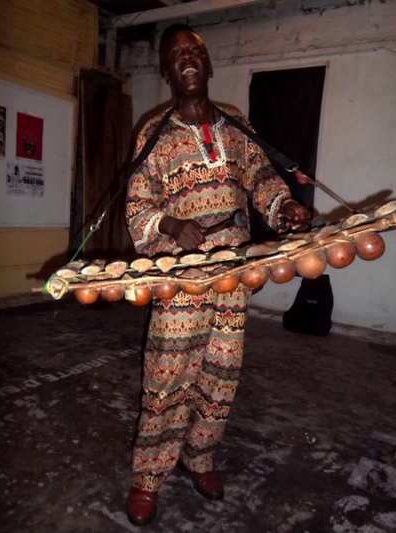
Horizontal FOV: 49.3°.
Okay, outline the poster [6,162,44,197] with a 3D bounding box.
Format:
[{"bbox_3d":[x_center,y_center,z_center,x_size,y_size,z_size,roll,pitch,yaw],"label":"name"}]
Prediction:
[{"bbox_3d":[-1.759,-0.874,4.443,0.010,0.322,0.457,8,9,29],"label":"poster"}]

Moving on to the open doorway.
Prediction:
[{"bbox_3d":[0.846,-0.946,4.411,0.759,1.999,0.120,8,9,29],"label":"open doorway"}]

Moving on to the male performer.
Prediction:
[{"bbox_3d":[0.016,0.055,1.486,0.590,1.671,0.470,1,8,-13],"label":"male performer"}]

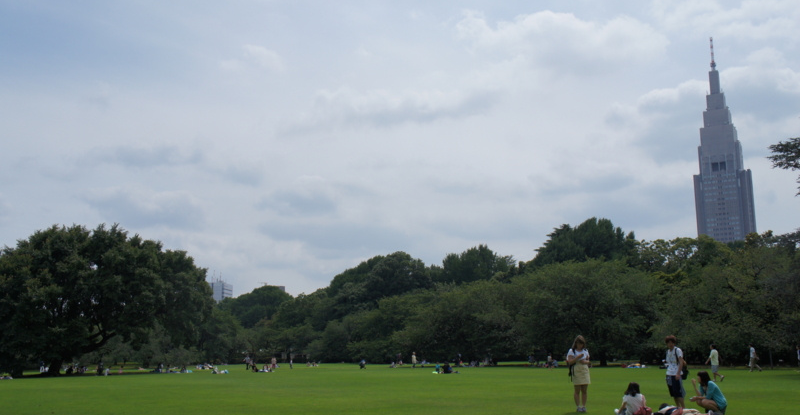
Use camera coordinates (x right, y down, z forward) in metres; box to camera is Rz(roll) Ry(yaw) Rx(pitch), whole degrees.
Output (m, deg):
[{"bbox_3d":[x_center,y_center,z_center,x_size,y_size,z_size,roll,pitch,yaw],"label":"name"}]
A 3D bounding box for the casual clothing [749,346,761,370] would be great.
[{"bbox_3d":[21.705,9.194,50.136,0.620,1.400,0.450,-5,-11,24],"label":"casual clothing"}]

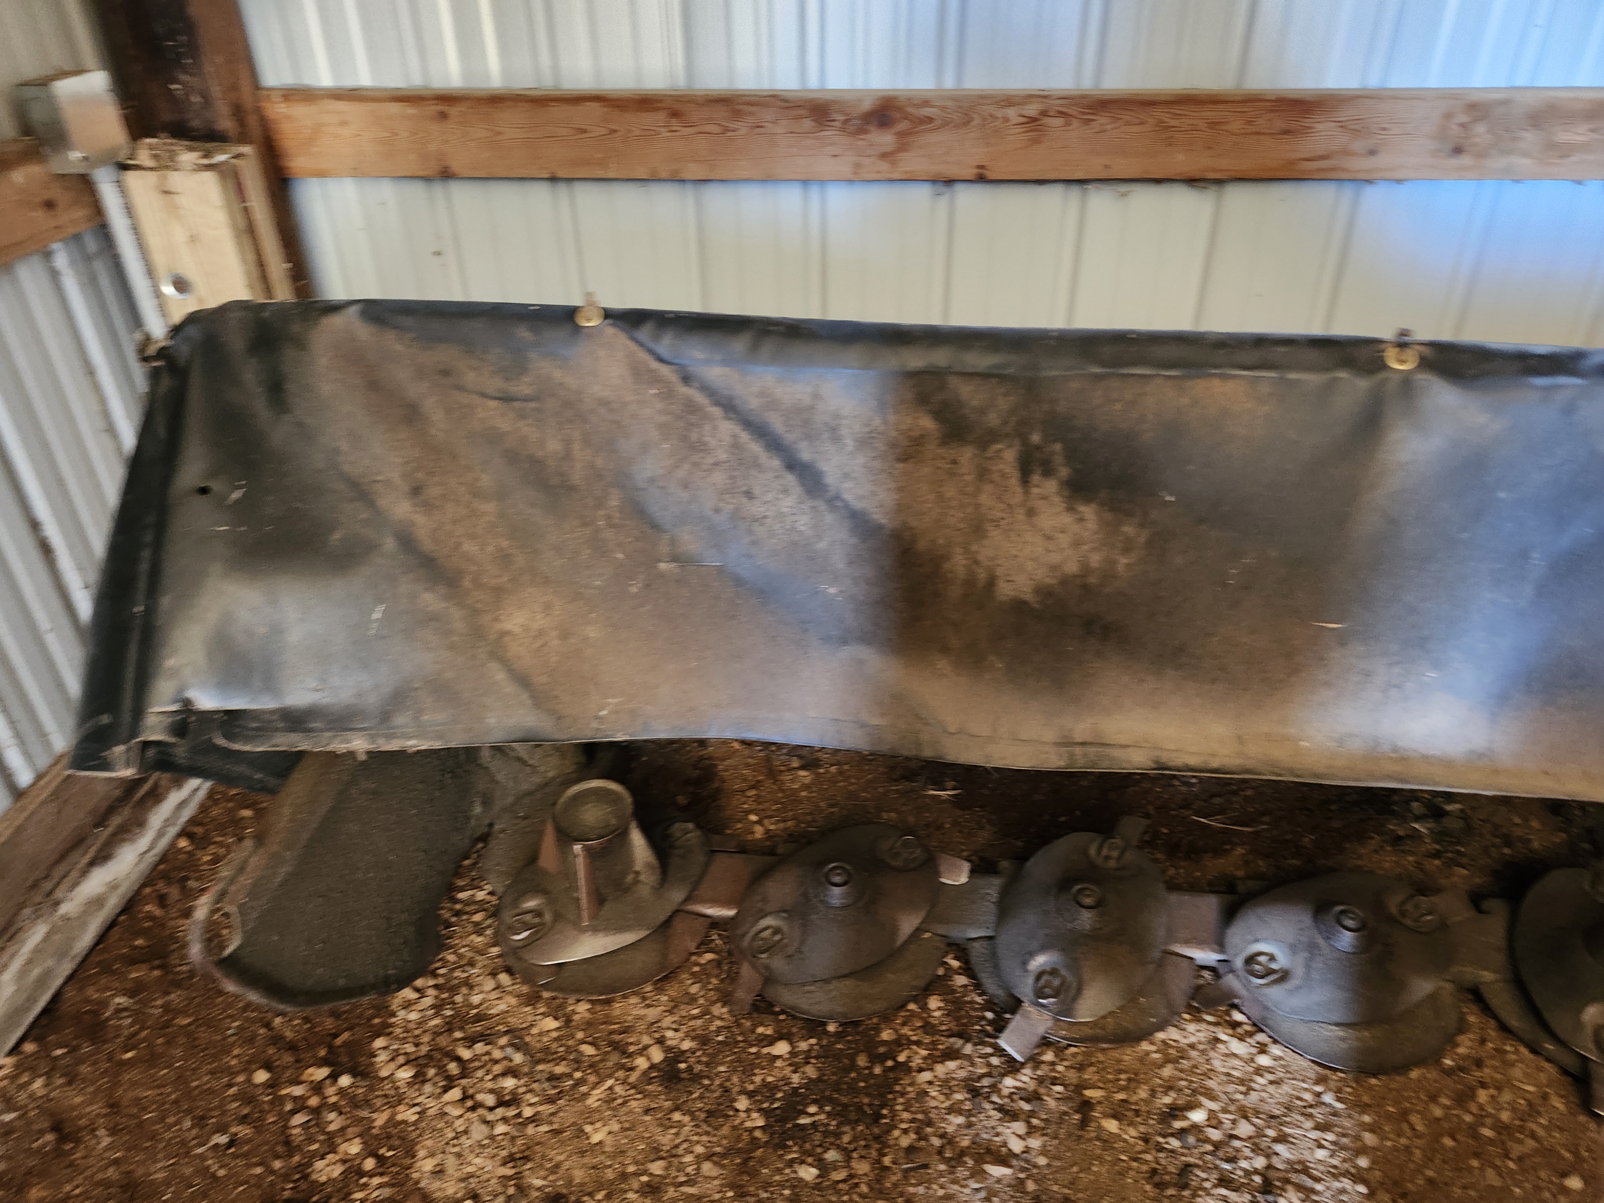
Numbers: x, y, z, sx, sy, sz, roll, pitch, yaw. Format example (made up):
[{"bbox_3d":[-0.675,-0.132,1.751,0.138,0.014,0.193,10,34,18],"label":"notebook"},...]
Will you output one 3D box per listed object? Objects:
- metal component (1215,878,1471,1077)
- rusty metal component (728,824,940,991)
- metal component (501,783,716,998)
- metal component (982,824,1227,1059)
[{"bbox_3d":[0.806,0.525,1.579,0.340,0.120,0.335,3,33,7],"label":"metal component"},{"bbox_3d":[0.063,0.474,1.679,0.335,0.120,0.345,3,33,7],"label":"rusty metal component"},{"bbox_3d":[-0.312,0.428,1.676,0.330,0.205,0.340,3,33,7],"label":"metal component"},{"bbox_3d":[0.432,0.496,1.634,0.320,0.120,0.385,3,33,7],"label":"metal component"}]

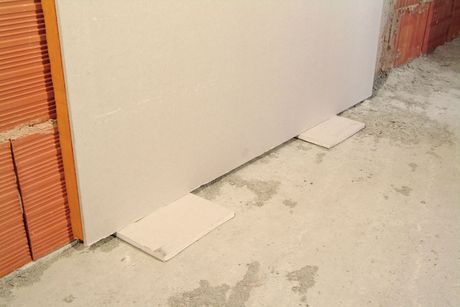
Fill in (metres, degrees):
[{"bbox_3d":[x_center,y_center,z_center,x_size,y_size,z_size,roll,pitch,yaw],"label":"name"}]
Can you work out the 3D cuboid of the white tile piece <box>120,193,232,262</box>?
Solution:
[{"bbox_3d":[-0.113,0.146,1.062,0.146,0.011,0.208,21,32,35],"label":"white tile piece"}]

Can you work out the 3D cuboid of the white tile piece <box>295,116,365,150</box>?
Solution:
[{"bbox_3d":[0.298,-0.066,1.518,0.116,0.011,0.224,20,31,34],"label":"white tile piece"}]

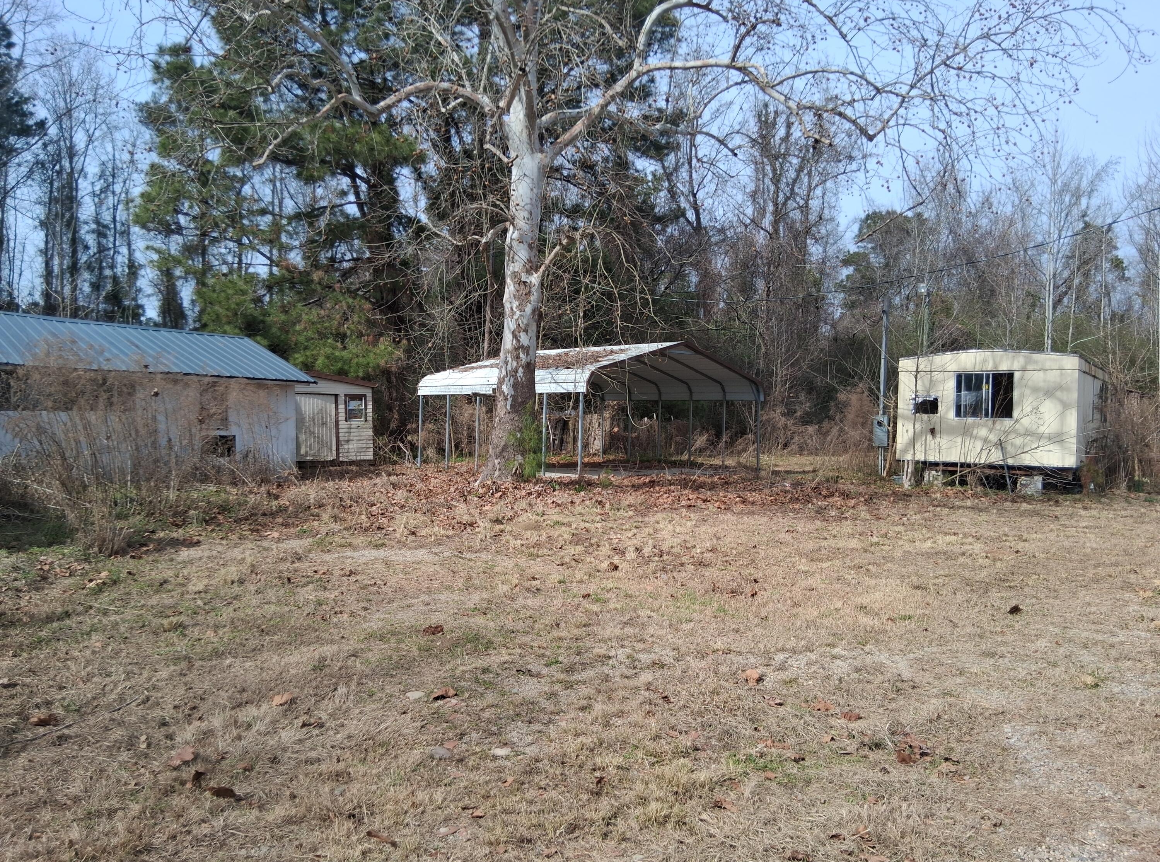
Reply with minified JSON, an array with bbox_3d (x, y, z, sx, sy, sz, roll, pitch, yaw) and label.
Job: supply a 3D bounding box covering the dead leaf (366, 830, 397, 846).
[{"bbox_3d":[-0.687,1.413,3.022,0.115,0.030,0.040,2,1,37],"label":"dead leaf"}]

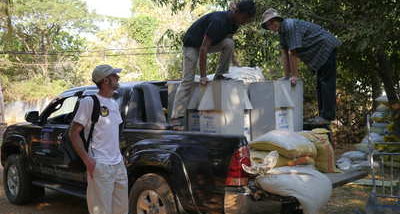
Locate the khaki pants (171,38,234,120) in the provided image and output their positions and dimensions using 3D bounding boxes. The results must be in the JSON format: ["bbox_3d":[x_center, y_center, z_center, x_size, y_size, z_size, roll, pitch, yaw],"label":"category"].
[{"bbox_3d":[0.030,-0.310,4.980,0.620,0.880,0.420,-1,1,-9],"label":"khaki pants"}]

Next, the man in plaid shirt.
[{"bbox_3d":[1.180,-0.485,5.400,0.880,1.330,0.500,-1,1,-16],"label":"man in plaid shirt"}]

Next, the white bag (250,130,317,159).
[{"bbox_3d":[0.838,0.345,4.600,0.520,0.230,0.500,-1,1,42],"label":"white bag"}]

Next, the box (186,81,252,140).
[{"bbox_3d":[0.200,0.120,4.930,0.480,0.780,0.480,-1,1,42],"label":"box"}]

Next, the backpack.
[{"bbox_3d":[-0.945,0.215,3.770,0.260,0.560,0.300,0,1,44],"label":"backpack"}]

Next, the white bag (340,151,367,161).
[{"bbox_3d":[2.940,0.950,8.800,0.580,0.200,0.600,-1,1,0],"label":"white bag"}]

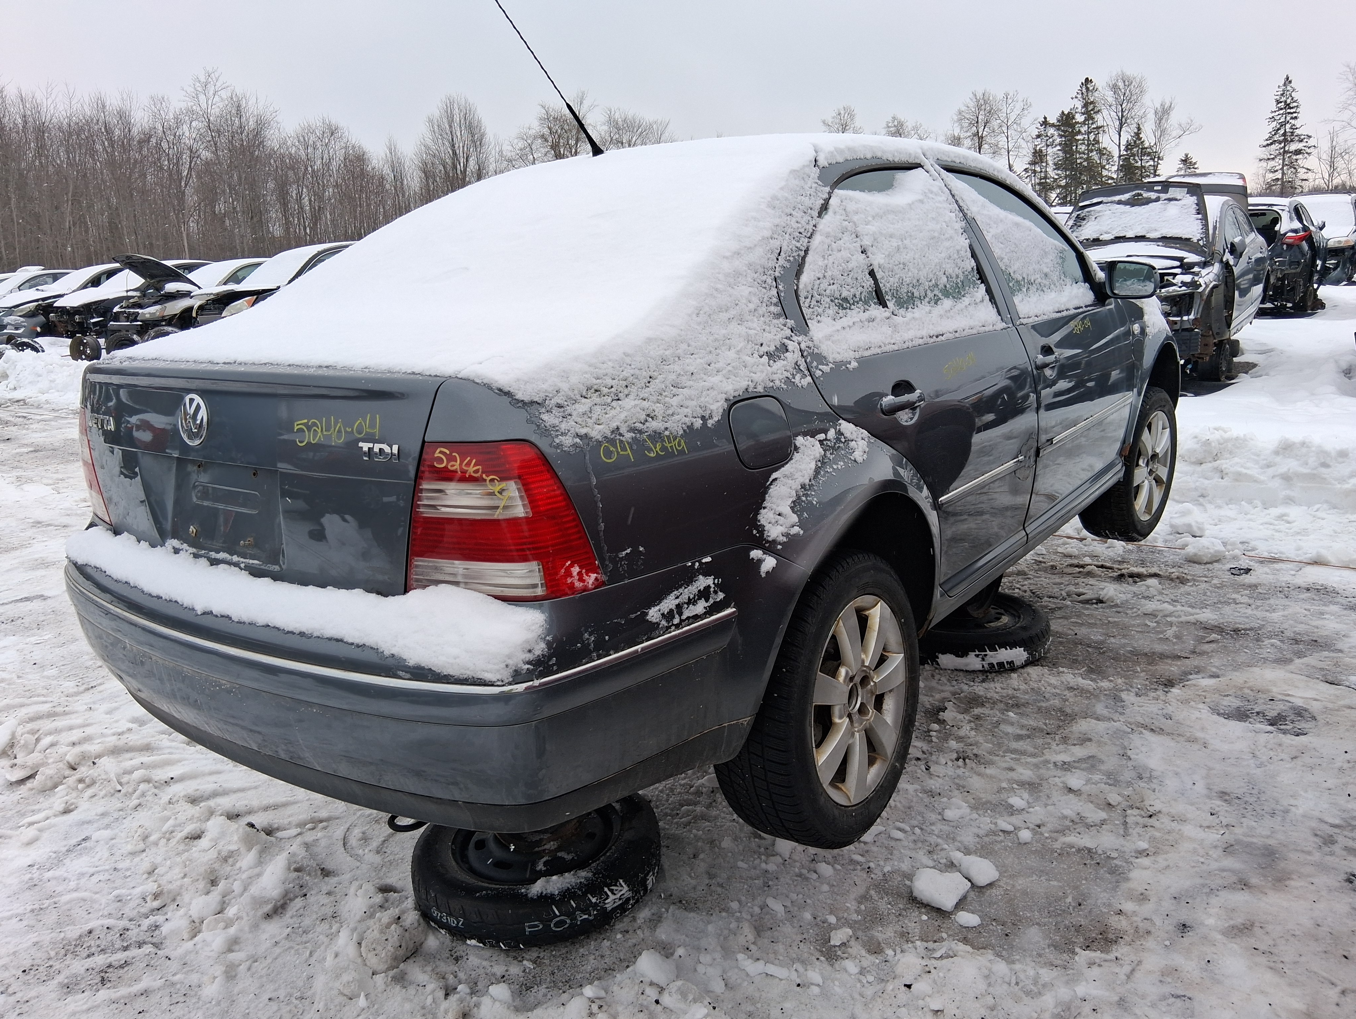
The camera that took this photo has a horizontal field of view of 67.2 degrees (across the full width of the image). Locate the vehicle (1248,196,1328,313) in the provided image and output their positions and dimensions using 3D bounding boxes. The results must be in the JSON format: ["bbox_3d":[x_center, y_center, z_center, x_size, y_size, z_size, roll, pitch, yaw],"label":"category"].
[{"bbox_3d":[10.100,-4.487,17.600,1.820,1.680,4.500,7,17,35],"label":"vehicle"}]

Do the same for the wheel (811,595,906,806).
[{"bbox_3d":[0.328,0.390,2.177,0.170,0.438,0.438,3,15,36],"label":"wheel"}]

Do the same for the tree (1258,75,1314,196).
[{"bbox_3d":[38.740,-21.931,65.000,3.300,11.180,3.300,-3,13,0],"label":"tree"}]

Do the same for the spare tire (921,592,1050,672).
[{"bbox_3d":[1.090,0.414,3.860,0.610,0.200,0.610,-3,14,0],"label":"spare tire"}]

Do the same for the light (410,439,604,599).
[{"bbox_3d":[-0.265,0.020,1.503,0.325,0.255,0.175,4,16,28],"label":"light"}]

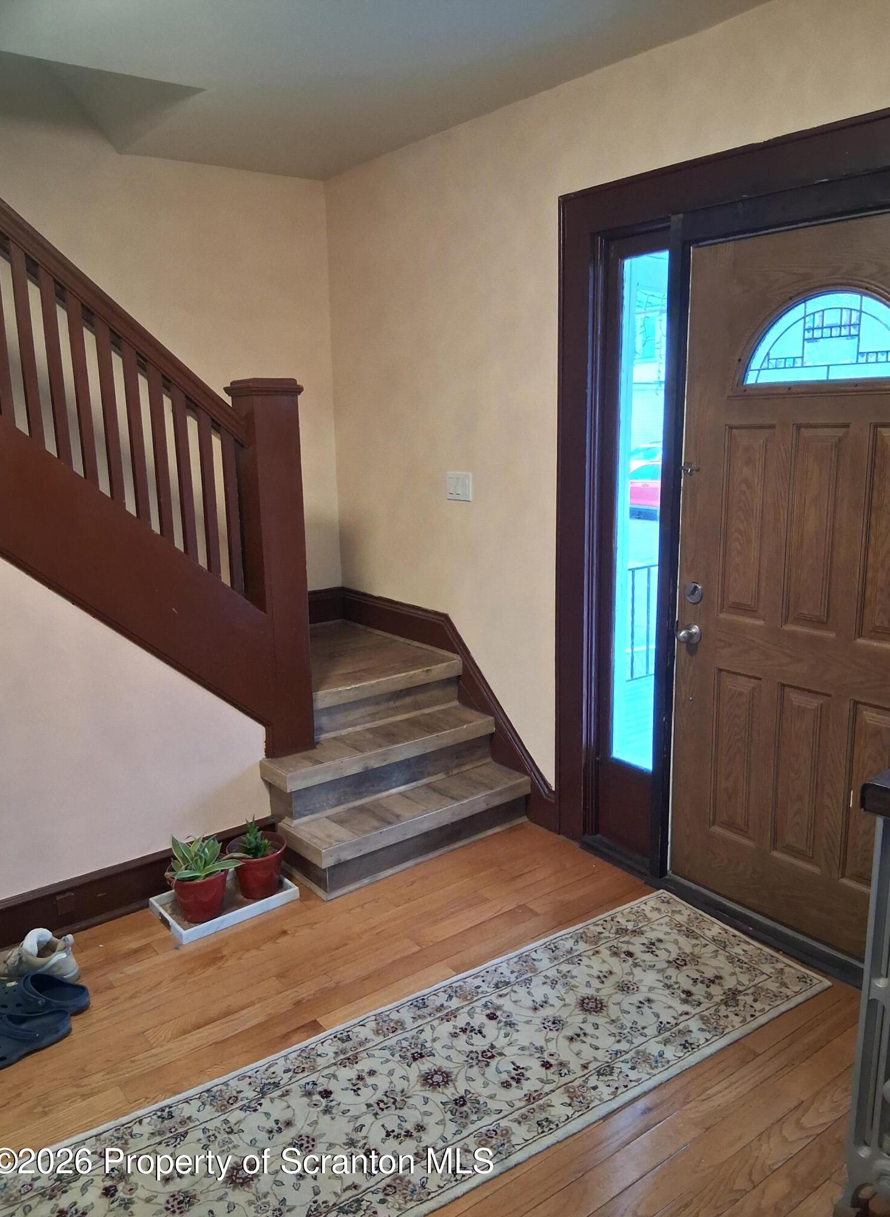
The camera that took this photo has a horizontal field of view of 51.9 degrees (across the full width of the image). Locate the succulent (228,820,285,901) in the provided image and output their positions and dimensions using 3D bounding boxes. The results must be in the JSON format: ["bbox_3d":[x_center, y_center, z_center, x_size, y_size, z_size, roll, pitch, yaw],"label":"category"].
[{"bbox_3d":[-0.645,0.850,3.143,0.200,0.260,0.200,-1,12,0],"label":"succulent"}]

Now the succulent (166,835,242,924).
[{"bbox_3d":[-0.795,0.875,3.005,0.225,0.275,0.215,-1,12,0],"label":"succulent"}]

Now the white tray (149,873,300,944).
[{"bbox_3d":[-0.739,0.985,3.094,0.420,0.042,0.260,-10,15,-37],"label":"white tray"}]

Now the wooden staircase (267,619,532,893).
[{"bbox_3d":[-0.471,0.528,3.855,0.955,0.605,1.400,-10,15,-37],"label":"wooden staircase"}]

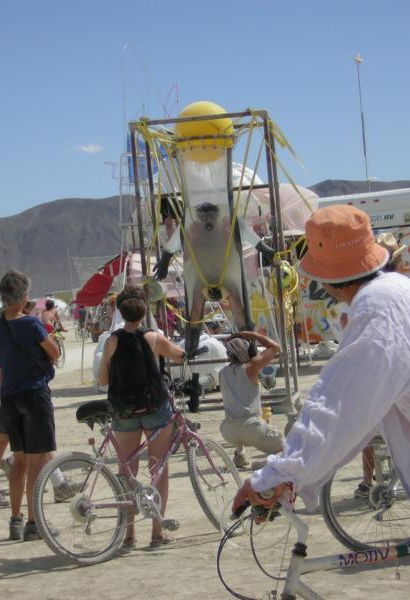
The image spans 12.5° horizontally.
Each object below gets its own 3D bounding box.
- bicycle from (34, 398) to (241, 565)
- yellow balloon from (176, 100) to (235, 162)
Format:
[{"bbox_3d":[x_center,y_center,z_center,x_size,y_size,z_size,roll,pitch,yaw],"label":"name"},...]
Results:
[{"bbox_3d":[-0.358,1.012,11.220,1.700,1.020,0.560,-4,-12,-42],"label":"bicycle"},{"bbox_3d":[-0.005,-1.674,18.600,0.600,0.600,0.600,-4,0,0],"label":"yellow balloon"}]

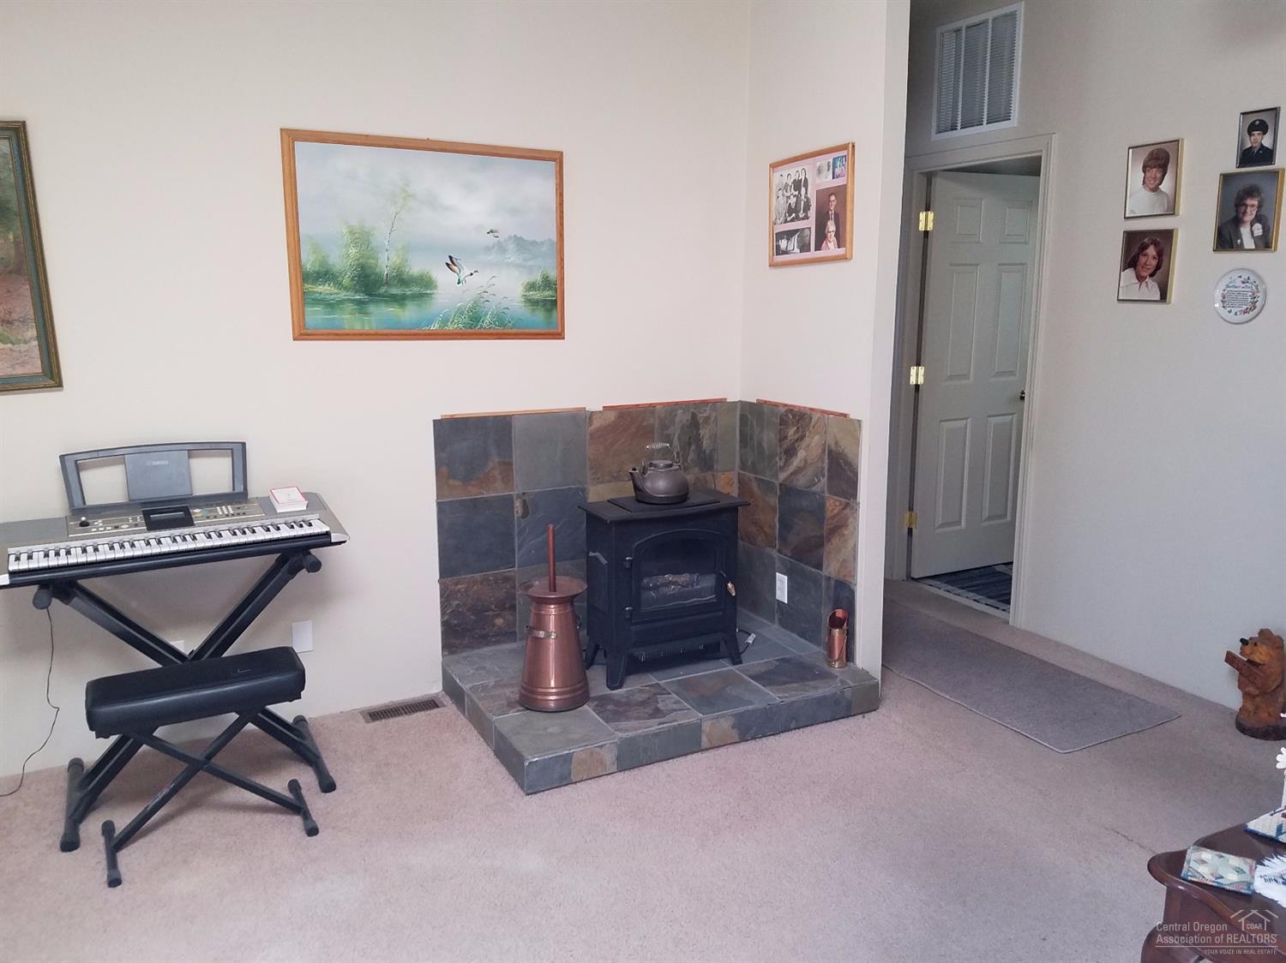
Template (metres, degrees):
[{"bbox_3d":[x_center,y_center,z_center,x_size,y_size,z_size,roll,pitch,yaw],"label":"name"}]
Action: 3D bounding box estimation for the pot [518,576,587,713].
[{"bbox_3d":[-0.301,0.548,3.285,0.242,0.400,0.242,0,10,0],"label":"pot"}]

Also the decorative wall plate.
[{"bbox_3d":[2.081,-0.645,3.362,0.020,0.189,0.180,-5,12,-27],"label":"decorative wall plate"}]

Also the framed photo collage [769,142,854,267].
[{"bbox_3d":[0.621,-1.010,3.592,0.022,0.386,0.480,-5,12,-27],"label":"framed photo collage"}]

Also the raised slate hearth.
[{"bbox_3d":[0.052,0.770,3.650,1.397,0.112,0.924,-5,12,-27],"label":"raised slate hearth"}]

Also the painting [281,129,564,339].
[{"bbox_3d":[-0.741,-0.848,3.420,0.986,0.679,0.030,-5,12,-27],"label":"painting"}]

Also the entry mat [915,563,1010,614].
[{"bbox_3d":[1.878,0.551,4.995,0.630,0.012,0.860,-5,12,-27],"label":"entry mat"}]

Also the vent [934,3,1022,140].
[{"bbox_3d":[1.485,-1.822,4.330,0.022,0.502,0.503,-5,12,-27],"label":"vent"}]

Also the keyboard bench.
[{"bbox_3d":[-1.196,0.757,2.636,0.540,0.470,0.285,-5,12,-27],"label":"keyboard bench"}]

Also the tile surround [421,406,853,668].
[{"bbox_3d":[0.011,0.225,3.577,1.349,0.930,0.799,-5,12,-27],"label":"tile surround"}]

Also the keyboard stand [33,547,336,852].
[{"bbox_3d":[-1.366,0.586,2.936,0.735,0.700,0.530,-5,12,-27],"label":"keyboard stand"}]

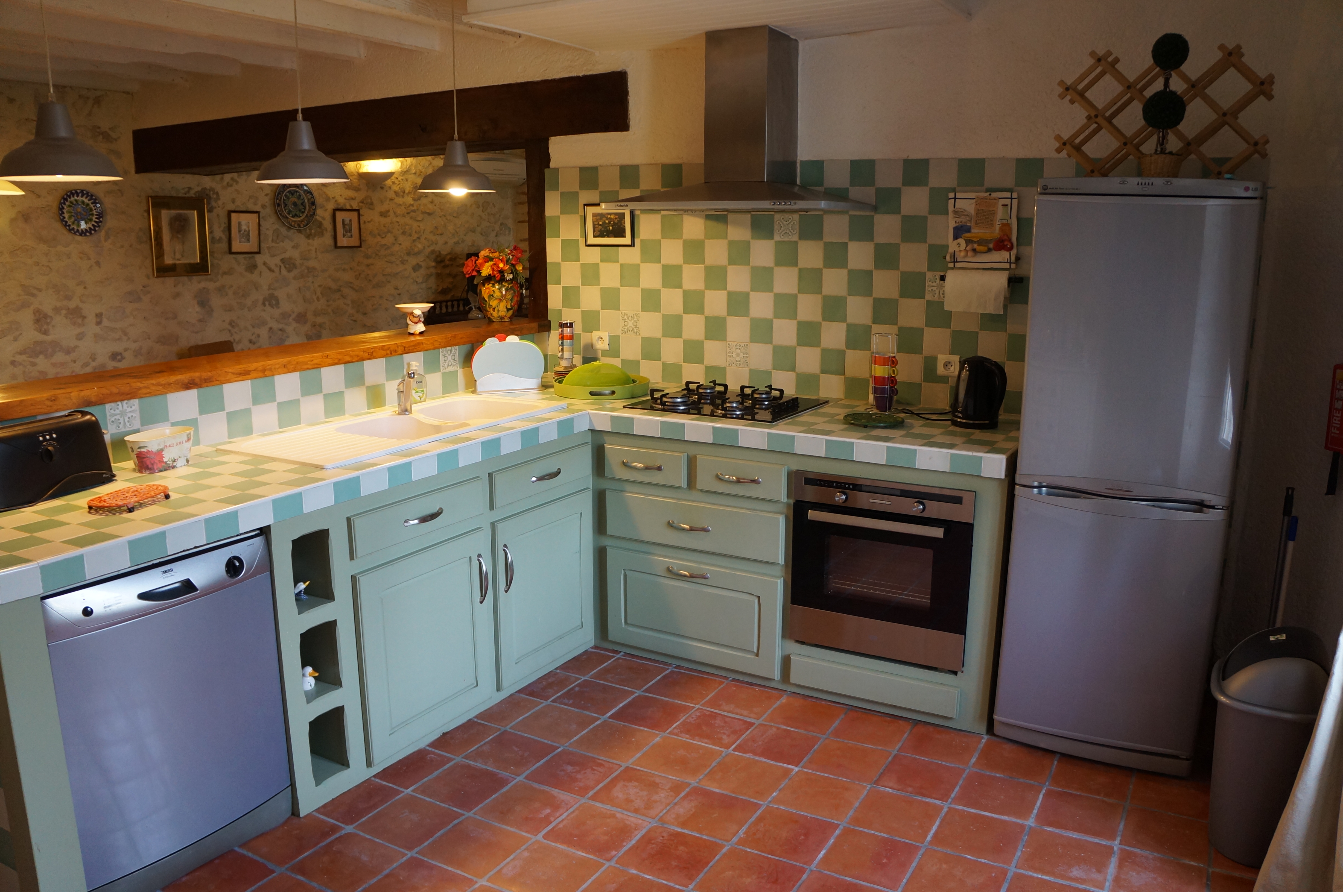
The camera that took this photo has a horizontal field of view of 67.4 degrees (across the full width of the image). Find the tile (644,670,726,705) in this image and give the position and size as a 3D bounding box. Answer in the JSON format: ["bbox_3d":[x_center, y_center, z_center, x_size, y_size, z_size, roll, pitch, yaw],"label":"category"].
[{"bbox_3d":[0.050,0.861,3.575,0.209,0.015,0.209,7,13,29],"label":"tile"}]

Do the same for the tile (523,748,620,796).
[{"bbox_3d":[-0.281,0.951,2.911,0.212,0.017,0.209,6,13,29],"label":"tile"}]

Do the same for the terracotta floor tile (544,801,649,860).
[{"bbox_3d":[-0.194,1.005,2.610,0.212,0.017,0.209,6,13,29],"label":"terracotta floor tile"}]

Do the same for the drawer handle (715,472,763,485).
[{"bbox_3d":[0.234,0.108,3.434,0.165,0.028,0.035,7,13,29],"label":"drawer handle"}]

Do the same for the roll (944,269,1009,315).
[{"bbox_3d":[1.044,-0.530,3.448,0.225,0.147,0.110,7,14,29],"label":"roll"}]

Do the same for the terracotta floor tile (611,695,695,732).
[{"bbox_3d":[-0.060,0.874,3.266,0.208,0.015,0.208,7,14,28],"label":"terracotta floor tile"}]

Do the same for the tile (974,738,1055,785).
[{"bbox_3d":[1.000,0.930,2.942,0.212,0.017,0.209,6,13,29],"label":"tile"}]

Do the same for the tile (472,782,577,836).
[{"bbox_3d":[-0.388,0.987,2.732,0.220,0.015,0.220,7,14,29],"label":"tile"}]

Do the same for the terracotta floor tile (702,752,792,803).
[{"bbox_3d":[0.219,0.981,2.962,0.209,0.015,0.209,7,13,29],"label":"terracotta floor tile"}]

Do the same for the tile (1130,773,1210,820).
[{"bbox_3d":[1.373,0.969,2.778,0.220,0.015,0.220,7,14,29],"label":"tile"}]

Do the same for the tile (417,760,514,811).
[{"bbox_3d":[-0.584,0.965,2.836,0.220,0.015,0.220,7,14,29],"label":"tile"}]

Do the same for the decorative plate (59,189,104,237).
[{"bbox_3d":[-3.251,-1.285,5.544,0.030,0.278,0.278,7,14,29],"label":"decorative plate"}]

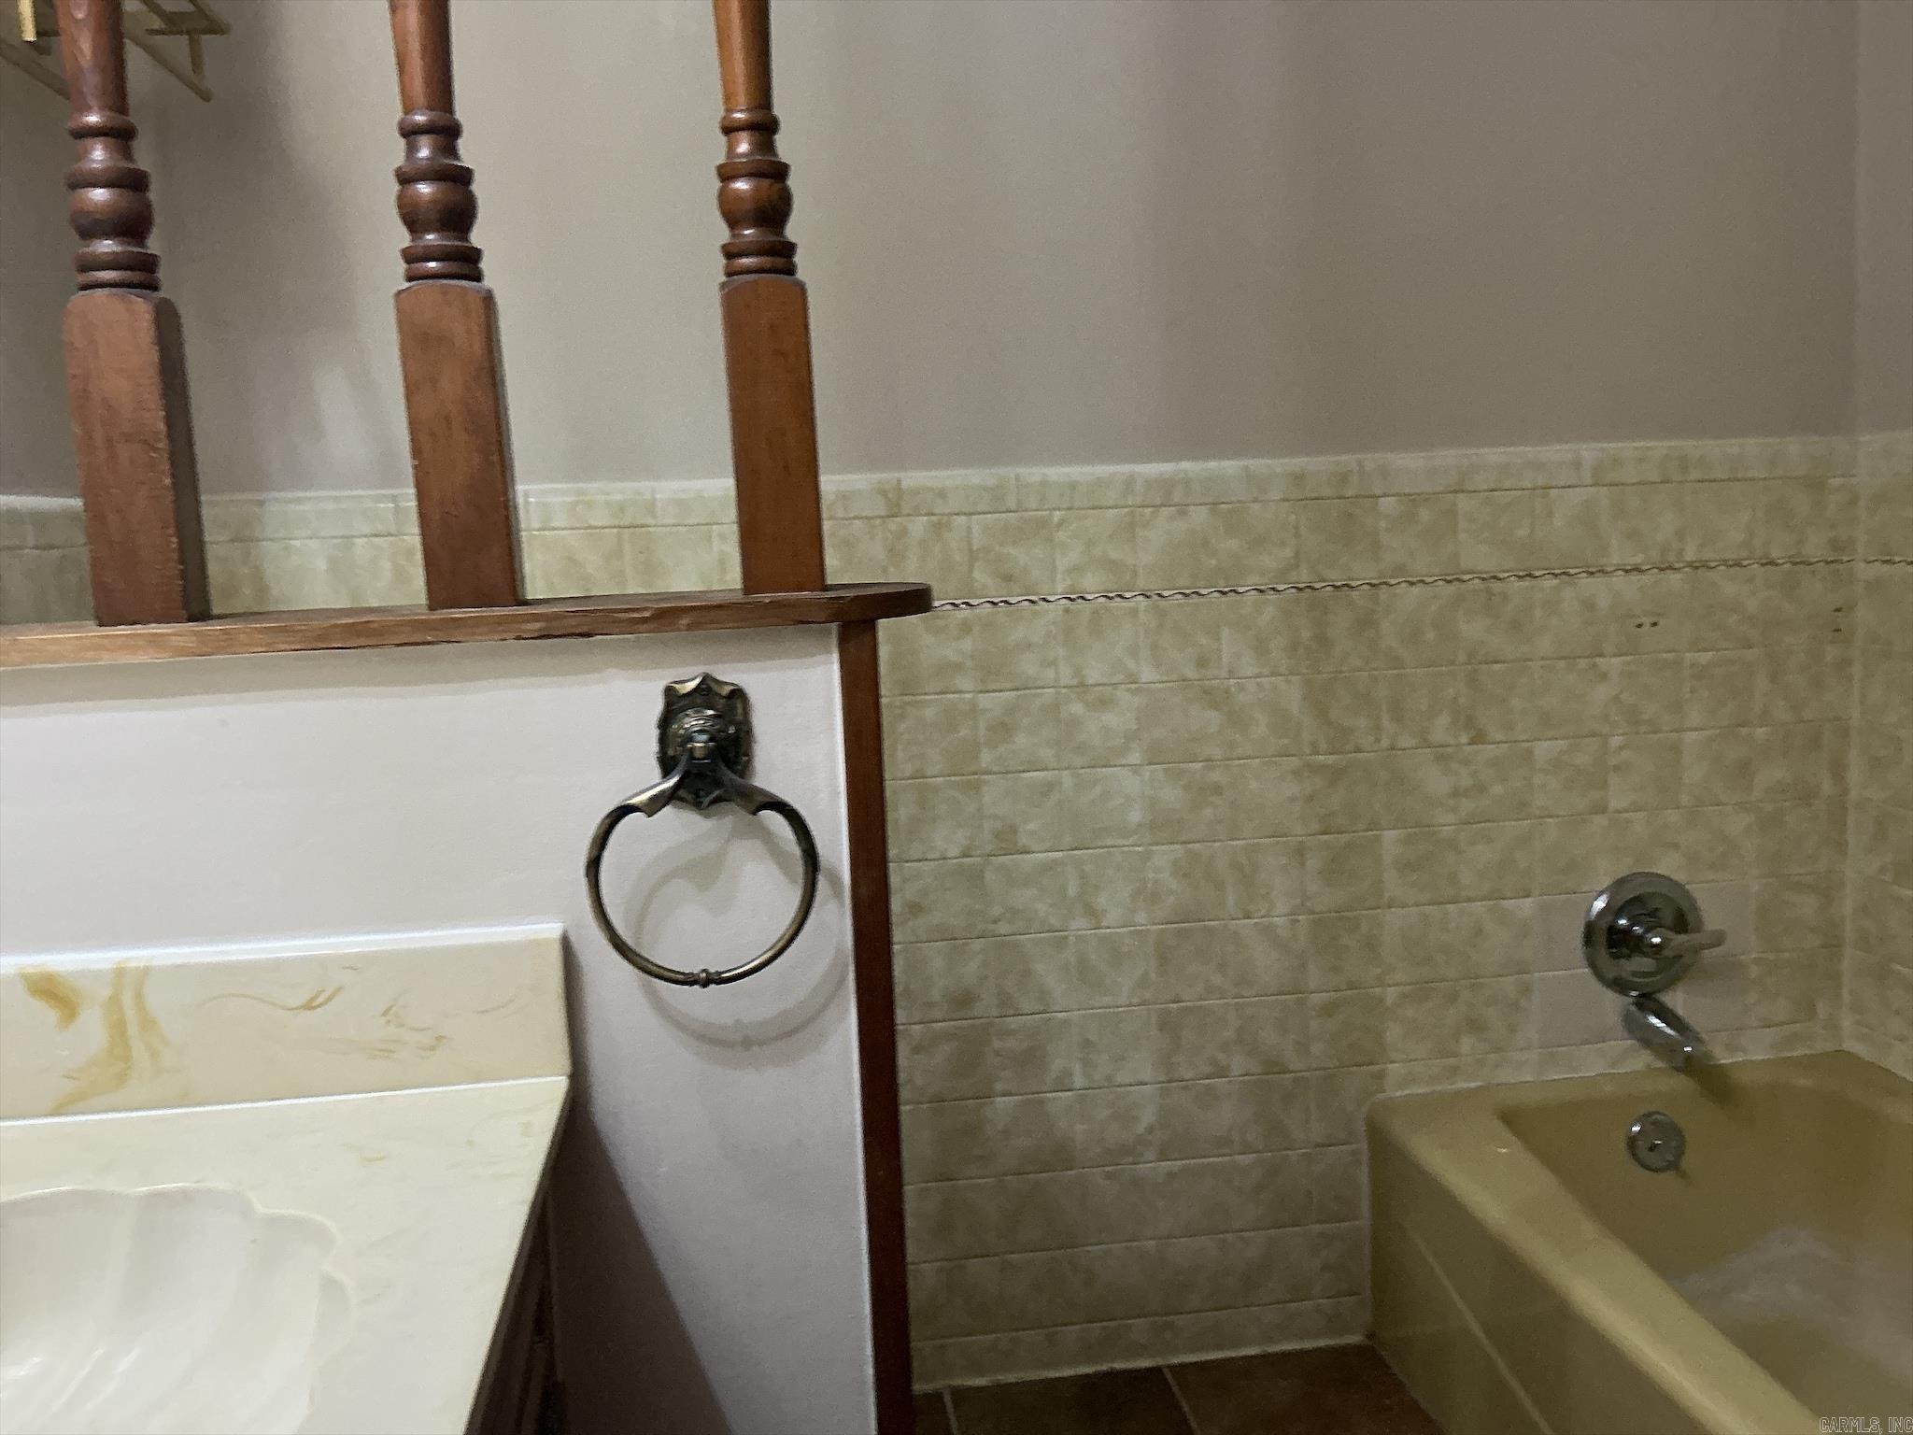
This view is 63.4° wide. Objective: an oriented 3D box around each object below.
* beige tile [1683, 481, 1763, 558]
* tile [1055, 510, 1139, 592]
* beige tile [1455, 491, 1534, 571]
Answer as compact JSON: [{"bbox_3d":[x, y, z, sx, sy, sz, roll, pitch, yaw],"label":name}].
[{"bbox_3d":[1.042,-0.269,2.118,0.107,0.107,0.009,-3,5,-7],"label":"beige tile"},{"bbox_3d":[0.183,-0.218,2.027,0.108,0.108,0.010,-3,6,-7],"label":"tile"},{"bbox_3d":[0.725,-0.250,2.092,0.108,0.108,0.010,-3,6,-7],"label":"beige tile"}]

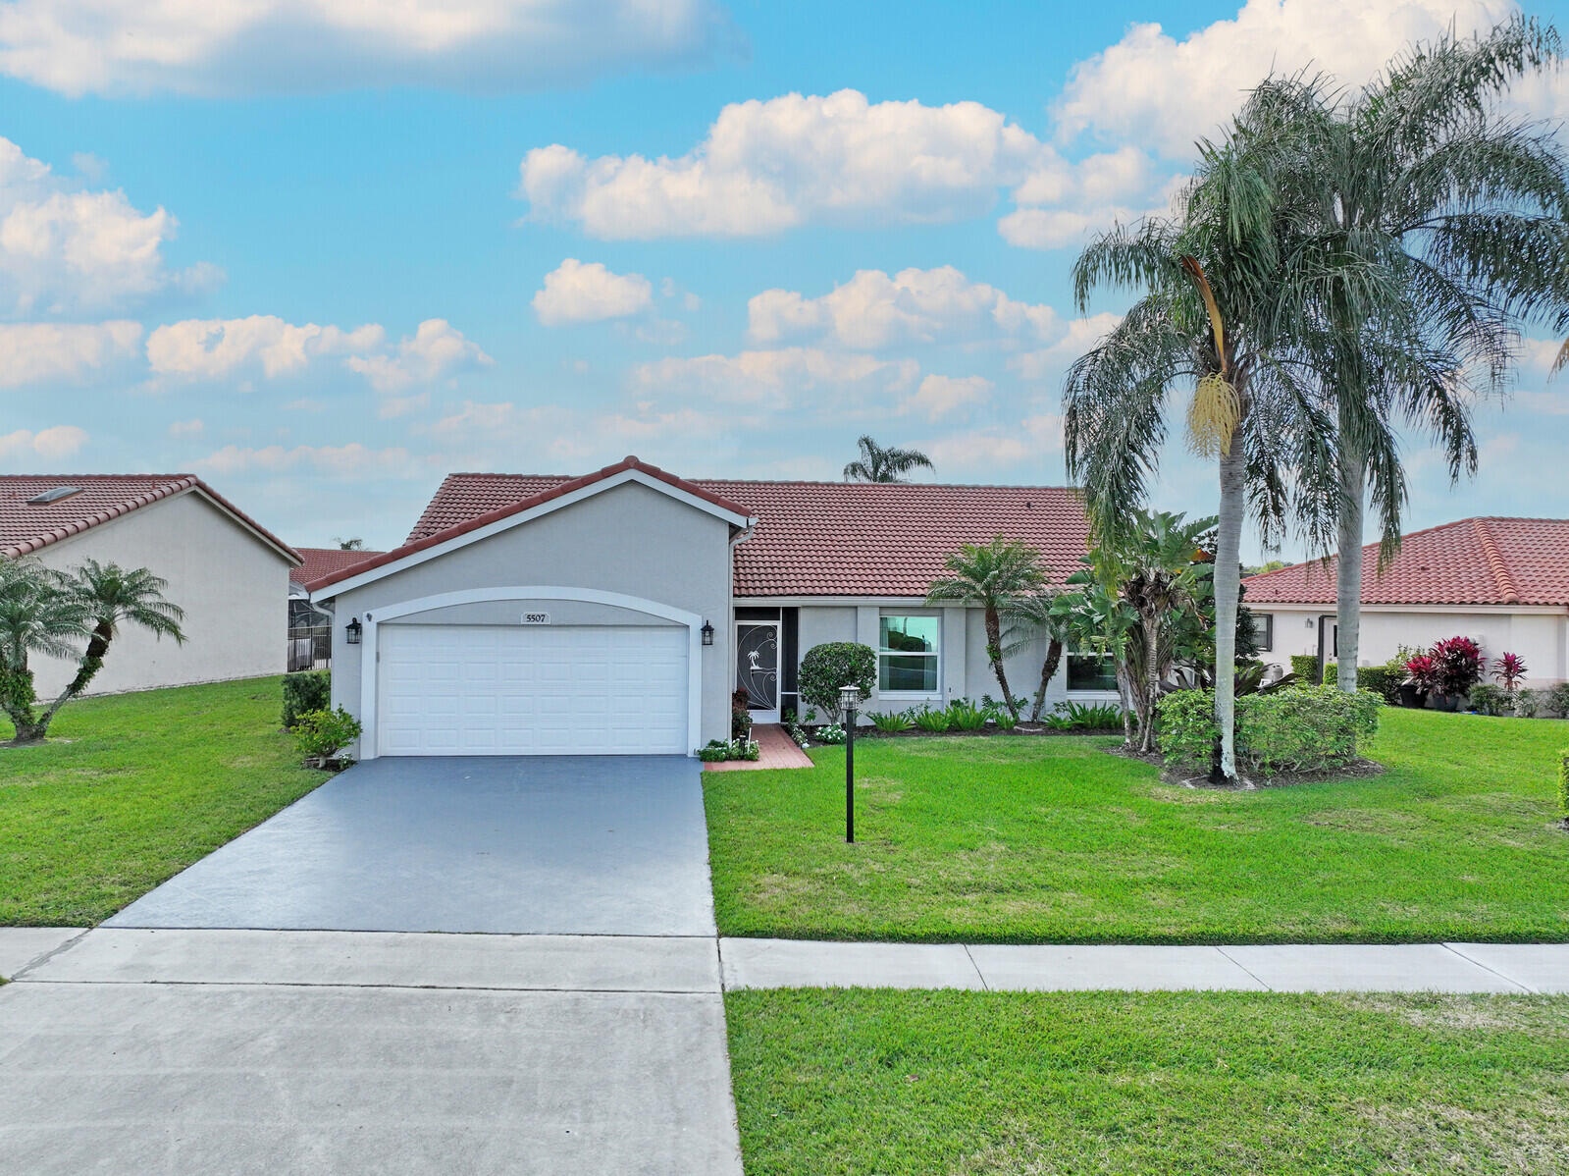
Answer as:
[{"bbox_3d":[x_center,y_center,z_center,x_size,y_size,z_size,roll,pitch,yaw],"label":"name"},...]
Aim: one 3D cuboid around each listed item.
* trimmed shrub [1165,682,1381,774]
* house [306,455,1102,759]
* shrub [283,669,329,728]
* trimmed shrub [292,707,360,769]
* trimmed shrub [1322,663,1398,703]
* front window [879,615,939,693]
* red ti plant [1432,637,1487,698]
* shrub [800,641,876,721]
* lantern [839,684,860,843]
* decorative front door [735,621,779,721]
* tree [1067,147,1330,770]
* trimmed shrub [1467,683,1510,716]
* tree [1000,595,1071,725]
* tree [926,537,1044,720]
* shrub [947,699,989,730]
[{"bbox_3d":[7.737,2.189,17.318,3.400,1.270,1.600,1,-1,-6],"label":"trimmed shrub"},{"bbox_3d":[0.223,-0.052,26.535,17.600,5.950,18.300,1,-1,-6],"label":"house"},{"bbox_3d":[-9.012,2.167,21.170,1.350,1.120,1.300,1,-1,-6],"label":"shrub"},{"bbox_3d":[-6.979,2.274,16.600,1.000,0.960,0.950,0,0,-6],"label":"trimmed shrub"},{"bbox_3d":[15.428,2.543,28.957,0.900,0.950,2.100,1,-1,-19],"label":"trimmed shrub"},{"bbox_3d":[2.529,1.339,22.000,1.240,1.580,0.120,0,0,-6],"label":"front window"},{"bbox_3d":[15.856,1.876,25.600,1.120,1.500,1.100,0,0,-6],"label":"red ti plant"},{"bbox_3d":[1.008,1.851,21.050,1.500,1.600,1.400,0,0,-6],"label":"shrub"},{"bbox_3d":[0.753,2.031,12.600,0.240,1.850,0.240,0,0,-6],"label":"lantern"},{"bbox_3d":[-0.560,1.734,22.501,0.940,2.070,0.070,1,-1,-6],"label":"decorative front door"},{"bbox_3d":[6.293,-1.917,16.287,4.100,9.450,4.100,1,-1,-6],"label":"tree"},{"bbox_3d":[16.045,2.544,24.800,0.850,0.740,0.800,0,0,-6],"label":"trimmed shrub"},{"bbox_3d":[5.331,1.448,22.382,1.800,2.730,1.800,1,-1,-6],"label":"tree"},{"bbox_3d":[4.087,0.874,22.192,2.400,3.850,2.300,1,-1,-6],"label":"tree"},{"bbox_3d":[3.589,2.485,21.300,0.800,0.620,0.720,0,0,-6],"label":"shrub"}]

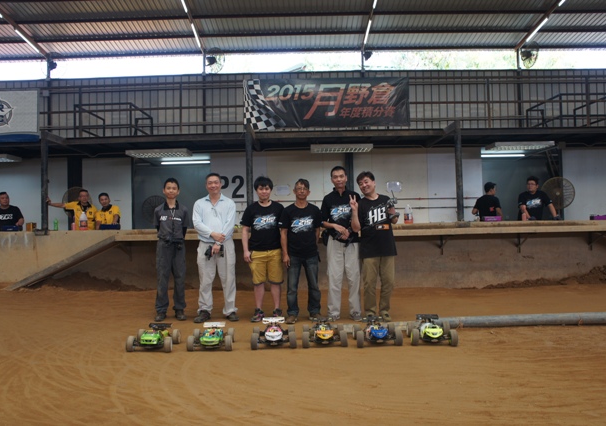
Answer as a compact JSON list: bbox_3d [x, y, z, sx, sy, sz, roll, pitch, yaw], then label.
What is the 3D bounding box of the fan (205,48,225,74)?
[{"bbox_3d":[-2.059,-3.565,12.500,0.620,0.620,0.380,0,9,-41],"label":"fan"}]

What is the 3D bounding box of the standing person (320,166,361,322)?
[{"bbox_3d":[0.456,0.364,6.310,0.490,1.820,0.380,-1,-1,2],"label":"standing person"}]

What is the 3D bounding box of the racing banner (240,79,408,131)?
[{"bbox_3d":[0.432,-1.995,9.800,3.050,0.920,0.050,-1,-1,0],"label":"racing banner"}]

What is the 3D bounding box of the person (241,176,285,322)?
[{"bbox_3d":[-0.455,0.412,6.188,0.500,1.665,0.300,-1,-1,-3],"label":"person"}]

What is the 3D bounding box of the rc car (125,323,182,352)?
[{"bbox_3d":[-1.420,1.192,5.090,0.425,0.200,0.520,-1,-1,1],"label":"rc car"}]

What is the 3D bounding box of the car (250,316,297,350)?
[{"bbox_3d":[-0.272,1.128,5.000,0.410,0.205,0.520,-1,-1,-2],"label":"car"}]

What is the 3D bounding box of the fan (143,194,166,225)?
[{"bbox_3d":[-3.298,-0.061,12.000,0.620,0.620,0.320,-1,-1,-6],"label":"fan"}]

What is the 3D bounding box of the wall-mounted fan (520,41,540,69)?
[{"bbox_3d":[5.312,-3.694,12.500,0.620,0.620,0.380,-1,11,-29],"label":"wall-mounted fan"}]

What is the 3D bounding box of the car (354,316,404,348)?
[{"bbox_3d":[0.712,1.142,5.090,0.425,0.200,0.520,-1,-1,0],"label":"car"}]

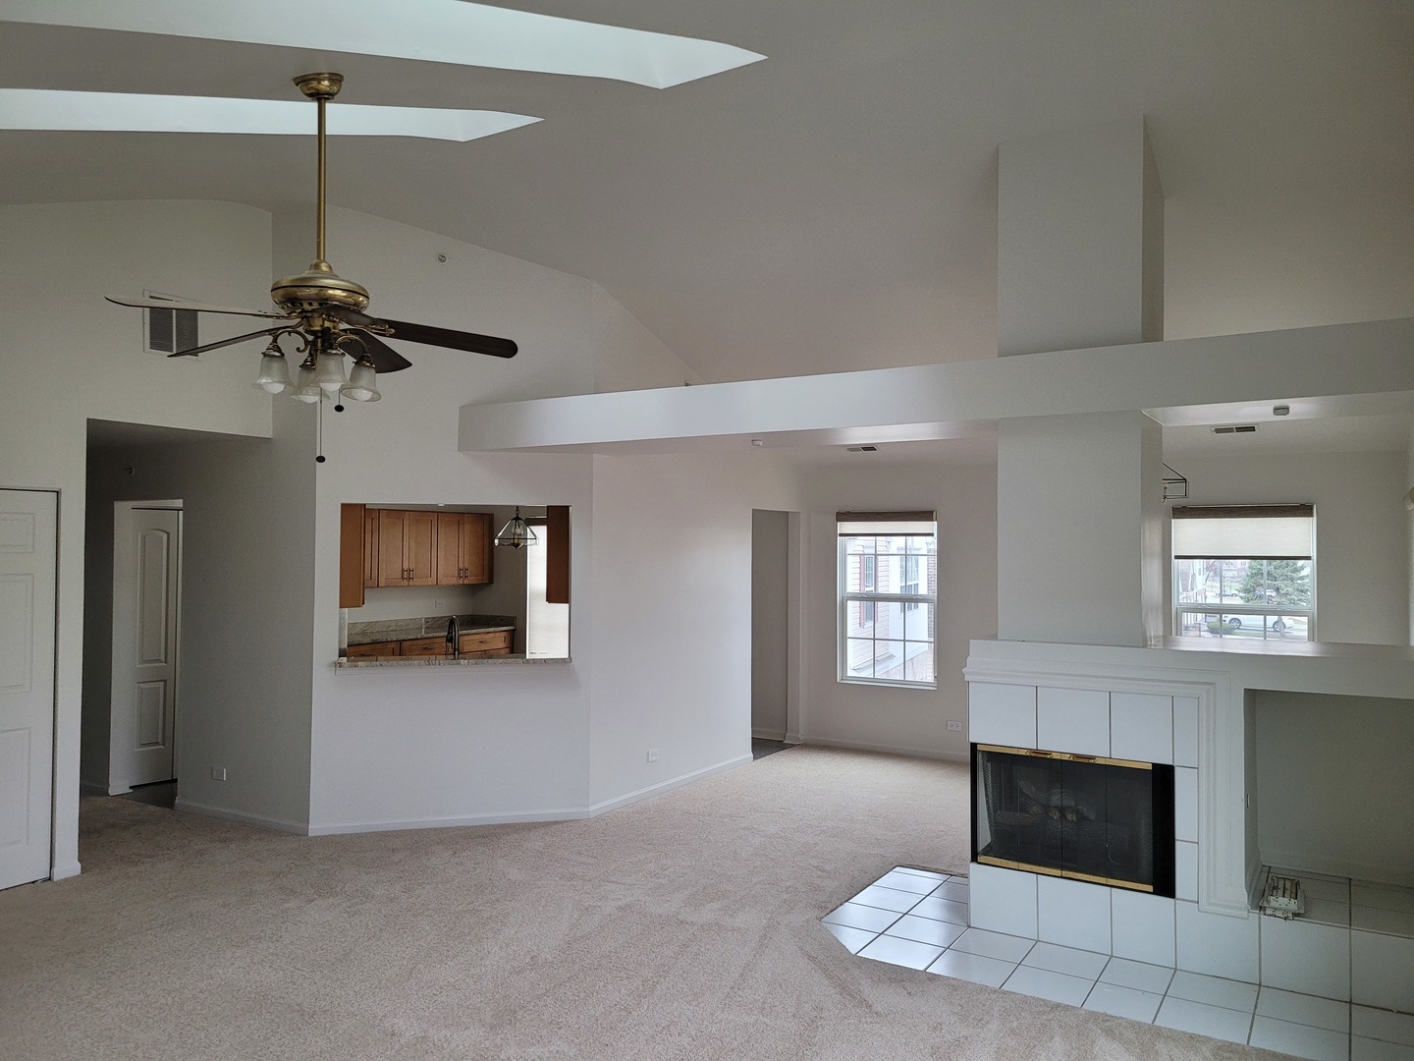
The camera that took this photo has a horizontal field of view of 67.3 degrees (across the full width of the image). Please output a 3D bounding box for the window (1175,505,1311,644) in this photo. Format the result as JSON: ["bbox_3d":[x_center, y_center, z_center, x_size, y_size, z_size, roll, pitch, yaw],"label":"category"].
[{"bbox_3d":[3.908,0.574,7.752,0.920,1.515,0.100,0,-1,31],"label":"window"}]

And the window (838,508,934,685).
[{"bbox_3d":[1.553,0.588,9.181,0.920,1.515,0.100,0,-1,31],"label":"window"}]

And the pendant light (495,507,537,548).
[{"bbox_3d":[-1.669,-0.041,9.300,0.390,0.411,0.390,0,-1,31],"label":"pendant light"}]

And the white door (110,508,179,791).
[{"bbox_3d":[-3.795,0.818,7.265,0.765,2.050,0.130,0,-1,31],"label":"white door"}]

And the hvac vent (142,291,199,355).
[{"bbox_3d":[-3.034,-1.144,6.049,0.040,0.325,0.345,0,-1,31],"label":"hvac vent"}]

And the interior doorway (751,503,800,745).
[{"bbox_3d":[0.555,0.871,9.259,0.130,2.080,0.905,0,-1,31],"label":"interior doorway"}]

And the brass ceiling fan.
[{"bbox_3d":[-1.331,-1.003,3.636,1.290,1.132,1.290,0,-1,31],"label":"brass ceiling fan"}]

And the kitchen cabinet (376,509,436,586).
[{"bbox_3d":[-3.094,0.184,10.579,0.330,0.745,0.775,0,-1,31],"label":"kitchen cabinet"}]

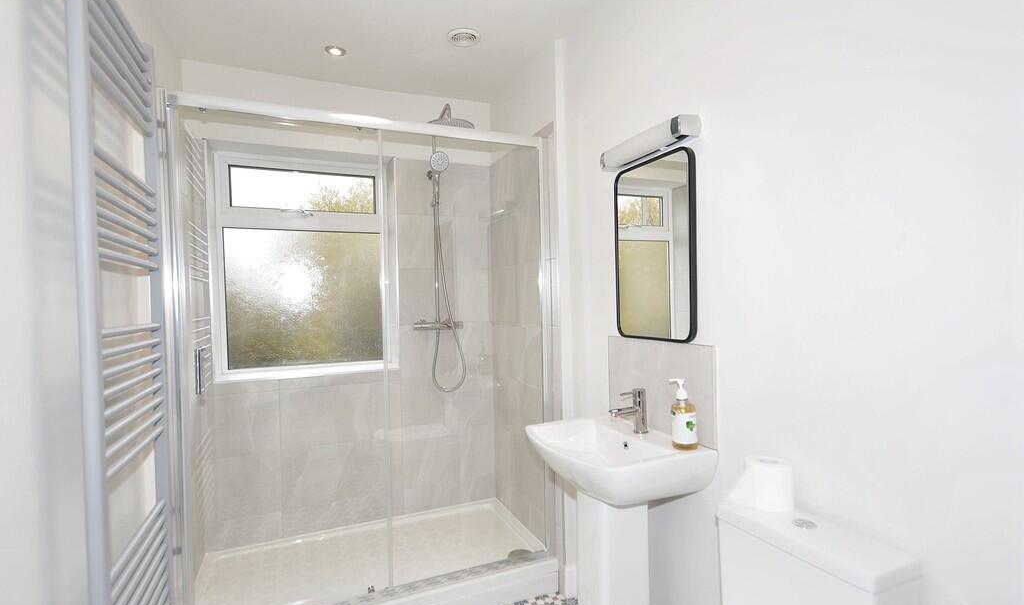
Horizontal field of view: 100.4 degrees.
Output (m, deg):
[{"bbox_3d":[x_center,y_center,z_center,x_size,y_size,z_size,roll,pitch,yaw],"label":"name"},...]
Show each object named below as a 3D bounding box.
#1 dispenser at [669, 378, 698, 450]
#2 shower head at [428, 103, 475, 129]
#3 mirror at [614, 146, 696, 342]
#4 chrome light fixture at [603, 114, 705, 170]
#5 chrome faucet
[{"bbox_3d":[0.496,0.322,1.241,0.083,0.200,0.071,-2,1,-15],"label":"dispenser"},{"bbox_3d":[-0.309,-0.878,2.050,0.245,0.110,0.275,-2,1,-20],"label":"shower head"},{"bbox_3d":[0.457,-0.169,1.393,0.026,0.585,0.345,-2,1,-25],"label":"mirror"},{"bbox_3d":[0.427,-0.495,1.362,0.088,0.064,0.360,-2,1,-25],"label":"chrome light fixture"},{"bbox_3d":[0.384,0.362,1.400,0.145,0.143,0.046,-2,1,-25],"label":"chrome faucet"}]

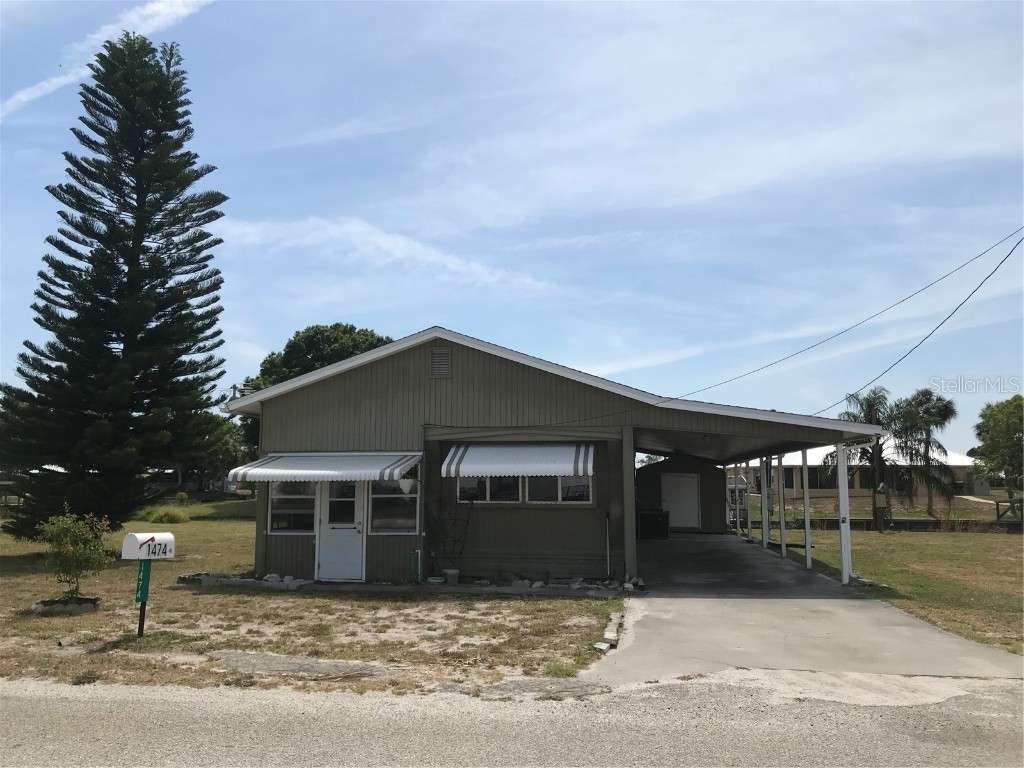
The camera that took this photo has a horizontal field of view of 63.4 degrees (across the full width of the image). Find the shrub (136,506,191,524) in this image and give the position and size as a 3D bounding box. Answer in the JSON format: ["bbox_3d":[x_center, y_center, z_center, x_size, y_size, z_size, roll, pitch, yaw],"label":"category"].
[{"bbox_3d":[-16.165,6.042,38.200,2.200,0.780,1.900,0,-7,0],"label":"shrub"}]

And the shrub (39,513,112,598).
[{"bbox_3d":[-6.034,2.371,11.450,0.950,1.200,0.920,0,-7,0],"label":"shrub"}]

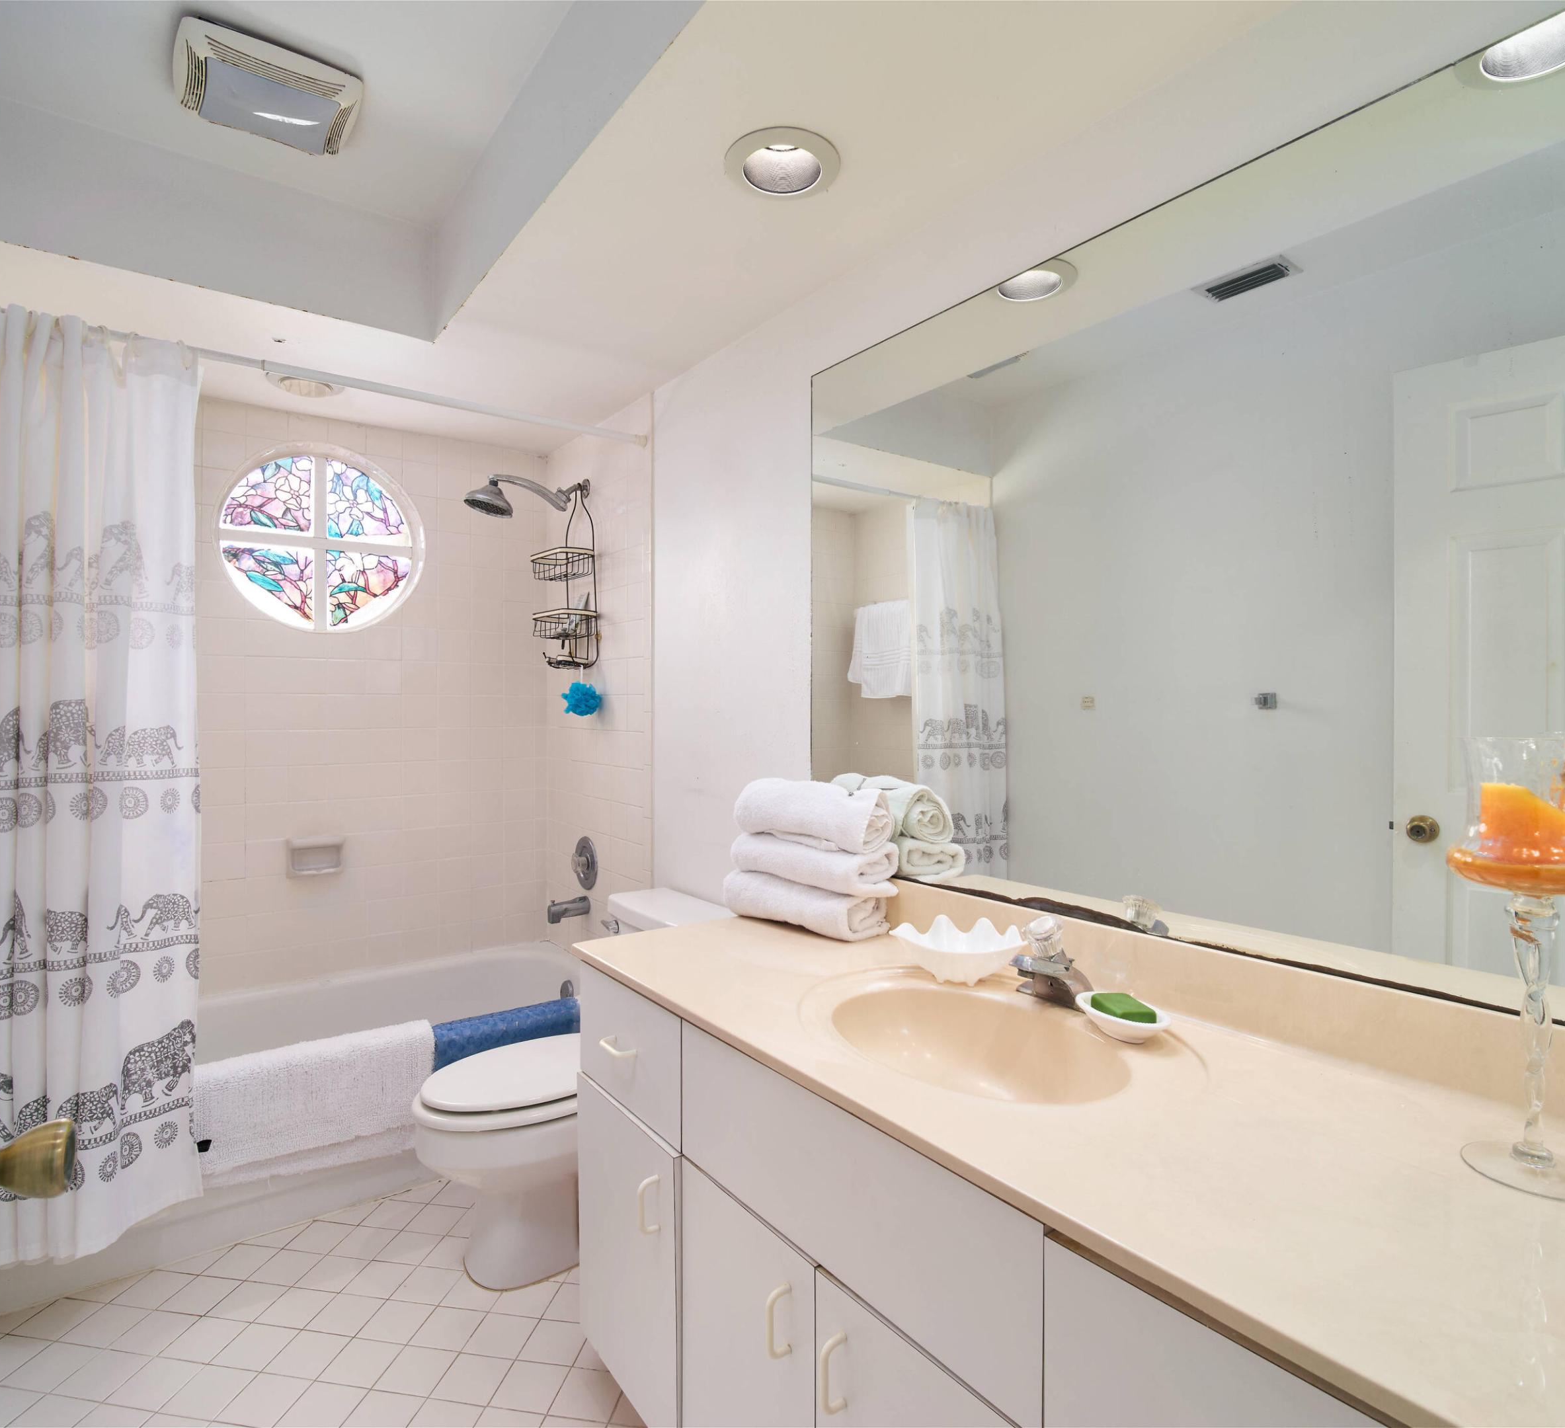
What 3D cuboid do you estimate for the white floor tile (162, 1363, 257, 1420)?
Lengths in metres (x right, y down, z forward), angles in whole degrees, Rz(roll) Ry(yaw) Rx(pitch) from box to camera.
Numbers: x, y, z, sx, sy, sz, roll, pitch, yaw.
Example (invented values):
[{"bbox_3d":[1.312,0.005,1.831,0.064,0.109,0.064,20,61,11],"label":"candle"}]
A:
[{"bbox_3d":[-1.027,1.225,1.384,0.106,0.010,0.097,0,0,9],"label":"white floor tile"}]

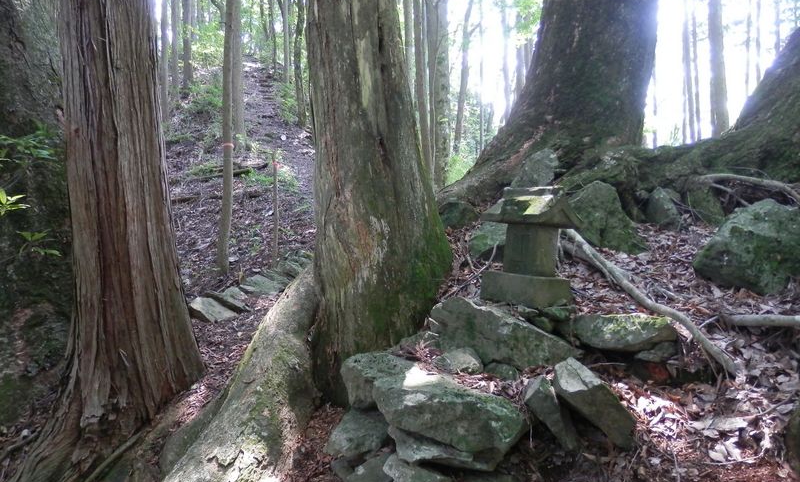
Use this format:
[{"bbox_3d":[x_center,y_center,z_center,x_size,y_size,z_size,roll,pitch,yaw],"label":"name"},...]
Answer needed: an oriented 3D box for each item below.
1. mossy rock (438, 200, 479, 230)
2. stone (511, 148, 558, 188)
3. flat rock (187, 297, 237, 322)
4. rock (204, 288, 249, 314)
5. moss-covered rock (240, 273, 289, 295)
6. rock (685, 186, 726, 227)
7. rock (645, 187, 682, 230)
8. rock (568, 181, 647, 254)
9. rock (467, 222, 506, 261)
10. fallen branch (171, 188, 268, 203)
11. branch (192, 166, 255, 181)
[{"bbox_3d":[0.488,-0.225,4.900,0.360,0.260,0.300,0,-3,6],"label":"mossy rock"},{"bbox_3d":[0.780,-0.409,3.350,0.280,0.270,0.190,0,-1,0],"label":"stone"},{"bbox_3d":[-1.664,0.613,5.100,0.430,0.180,0.330,1,-3,-18],"label":"flat rock"},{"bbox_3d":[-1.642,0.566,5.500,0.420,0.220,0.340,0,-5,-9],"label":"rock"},{"bbox_3d":[-1.134,0.361,4.800,0.410,0.150,0.340,0,-1,0],"label":"moss-covered rock"},{"bbox_3d":[2.644,-0.299,5.000,0.340,0.340,0.300,-2,-5,11],"label":"rock"},{"bbox_3d":[2.371,-0.292,5.200,0.330,0.370,0.300,-1,-3,25],"label":"rock"},{"bbox_3d":[1.608,-0.175,4.500,0.600,0.560,0.480,-1,-3,20],"label":"rock"},{"bbox_3d":[0.636,-0.004,4.150,0.320,0.280,0.280,-1,-5,6],"label":"rock"},{"bbox_3d":[-2.499,-0.623,8.000,1.360,0.110,0.140,-4,-4,-9],"label":"fallen branch"},{"bbox_3d":[-2.719,-1.040,8.900,0.970,0.110,0.140,-11,-2,-14],"label":"branch"}]

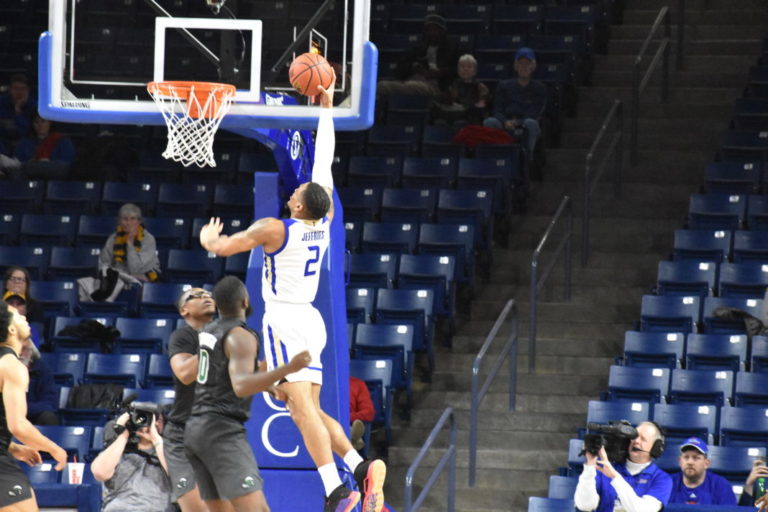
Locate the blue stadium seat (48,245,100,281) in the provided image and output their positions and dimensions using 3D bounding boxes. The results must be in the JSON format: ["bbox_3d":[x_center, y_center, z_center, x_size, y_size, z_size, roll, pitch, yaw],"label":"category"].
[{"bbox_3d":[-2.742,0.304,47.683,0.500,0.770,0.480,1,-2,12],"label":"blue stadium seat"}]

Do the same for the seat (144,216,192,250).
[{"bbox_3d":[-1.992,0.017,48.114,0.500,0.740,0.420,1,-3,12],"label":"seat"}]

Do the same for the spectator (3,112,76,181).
[{"bbox_3d":[-3.181,-0.751,49.044,0.600,1.138,0.750,1,-3,13],"label":"spectator"}]

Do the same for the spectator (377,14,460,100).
[{"bbox_3d":[0.302,-1.648,50.630,0.700,1.270,0.800,1,-3,13],"label":"spectator"}]

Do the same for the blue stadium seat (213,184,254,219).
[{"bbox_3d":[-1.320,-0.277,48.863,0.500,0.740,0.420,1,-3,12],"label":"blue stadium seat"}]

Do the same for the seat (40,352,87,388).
[{"bbox_3d":[-2.709,1.195,44.195,0.510,0.820,0.500,1,-3,13],"label":"seat"}]

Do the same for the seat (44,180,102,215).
[{"bbox_3d":[-2.802,-0.279,48.375,0.500,0.780,0.500,1,-2,12],"label":"seat"}]

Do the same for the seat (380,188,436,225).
[{"bbox_3d":[0.195,-0.200,47.760,0.500,0.780,0.500,1,-2,12],"label":"seat"}]

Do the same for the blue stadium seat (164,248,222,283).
[{"bbox_3d":[-1.682,0.347,46.386,0.510,0.820,0.500,1,-3,13],"label":"blue stadium seat"}]

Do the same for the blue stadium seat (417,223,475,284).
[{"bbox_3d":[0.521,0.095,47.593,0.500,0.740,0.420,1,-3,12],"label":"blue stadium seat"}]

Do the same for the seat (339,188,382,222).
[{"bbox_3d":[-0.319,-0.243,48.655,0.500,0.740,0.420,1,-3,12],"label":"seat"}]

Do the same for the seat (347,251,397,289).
[{"bbox_3d":[-0.167,0.369,46.067,0.500,0.780,0.500,1,-2,12],"label":"seat"}]

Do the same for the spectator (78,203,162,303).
[{"bbox_3d":[-2.273,0.131,46.413,0.580,1.198,0.720,1,-3,13],"label":"spectator"}]

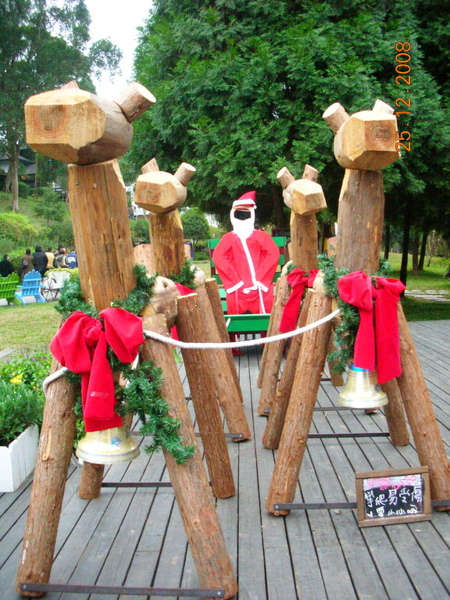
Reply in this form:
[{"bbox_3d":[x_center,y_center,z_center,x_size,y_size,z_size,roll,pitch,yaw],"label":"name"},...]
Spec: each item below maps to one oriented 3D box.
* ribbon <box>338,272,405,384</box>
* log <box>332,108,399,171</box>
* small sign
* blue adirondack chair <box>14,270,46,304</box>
[{"bbox_3d":[0.751,0.146,3.110,0.338,0.574,0.150,0,5,0],"label":"ribbon"},{"bbox_3d":[0.671,-0.776,2.952,0.315,0.300,0.420,0,5,1],"label":"log"},{"bbox_3d":[0.877,1.023,3.173,0.400,0.280,0.040,-1,-6,-12],"label":"small sign"},{"bbox_3d":[-5.370,-0.383,16.799,0.730,0.930,0.850,-3,5,-31],"label":"blue adirondack chair"}]

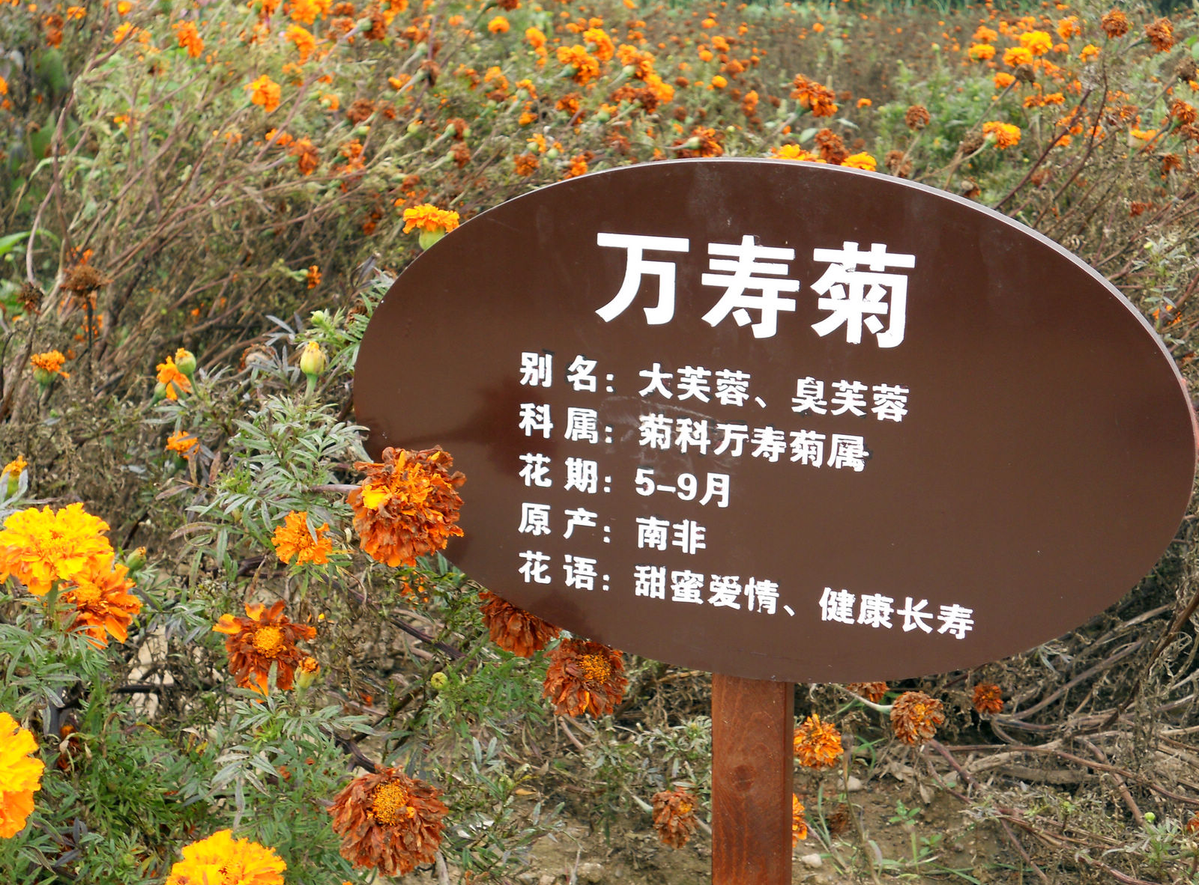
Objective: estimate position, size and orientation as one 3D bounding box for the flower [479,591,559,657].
[{"bbox_3d":[-0.052,0.116,1.250,0.057,0.055,0.048,0,-23,0],"label":"flower"}]

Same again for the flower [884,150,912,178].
[{"bbox_3d":[0.391,-0.364,2.450,0.037,0.038,0.035,4,-23,14],"label":"flower"}]

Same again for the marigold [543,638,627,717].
[{"bbox_3d":[-0.010,0.166,1.320,0.059,0.055,0.053,-4,-26,-15],"label":"marigold"}]

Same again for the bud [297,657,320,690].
[{"bbox_3d":[-0.182,0.144,1.170,0.015,0.020,0.015,10,15,-7],"label":"bud"}]

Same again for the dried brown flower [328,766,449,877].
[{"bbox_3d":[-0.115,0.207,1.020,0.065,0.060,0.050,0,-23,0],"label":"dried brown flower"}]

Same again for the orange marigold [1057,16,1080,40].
[{"bbox_3d":[1.078,-0.954,4.300,0.053,0.050,0.051,4,15,13],"label":"orange marigold"}]

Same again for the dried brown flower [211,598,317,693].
[{"bbox_3d":[-0.206,0.126,1.150,0.061,0.056,0.040,0,-20,0],"label":"dried brown flower"}]

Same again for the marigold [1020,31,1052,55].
[{"bbox_3d":[0.782,-0.716,3.350,0.058,0.047,0.057,3,15,12],"label":"marigold"}]

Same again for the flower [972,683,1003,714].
[{"bbox_3d":[0.374,0.246,1.800,0.030,0.030,0.026,0,-24,0],"label":"flower"}]

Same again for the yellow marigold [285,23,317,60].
[{"bbox_3d":[-0.478,-0.644,3.000,0.055,0.053,0.053,-2,15,-9],"label":"yellow marigold"}]

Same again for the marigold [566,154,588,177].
[{"bbox_3d":[-0.036,-0.443,3.000,0.038,0.040,0.036,0,-24,0],"label":"marigold"}]

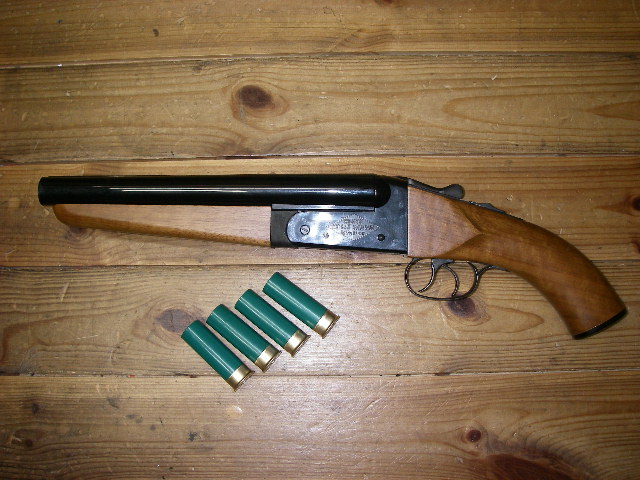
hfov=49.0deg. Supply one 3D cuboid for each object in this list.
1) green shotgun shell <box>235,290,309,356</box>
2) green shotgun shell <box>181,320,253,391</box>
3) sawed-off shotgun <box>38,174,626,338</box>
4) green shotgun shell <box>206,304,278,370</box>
[{"bbox_3d":[-0.041,0.068,0.587,0.066,0.022,0.022,38,86,6],"label":"green shotgun shell"},{"bbox_3d":[-0.086,0.095,0.585,0.067,0.022,0.022,42,86,6],"label":"green shotgun shell"},{"bbox_3d":[0.007,0.014,0.592,0.492,0.055,0.136,0,84,2],"label":"sawed-off shotgun"},{"bbox_3d":[-0.065,0.081,0.586,0.066,0.022,0.022,38,86,6],"label":"green shotgun shell"}]

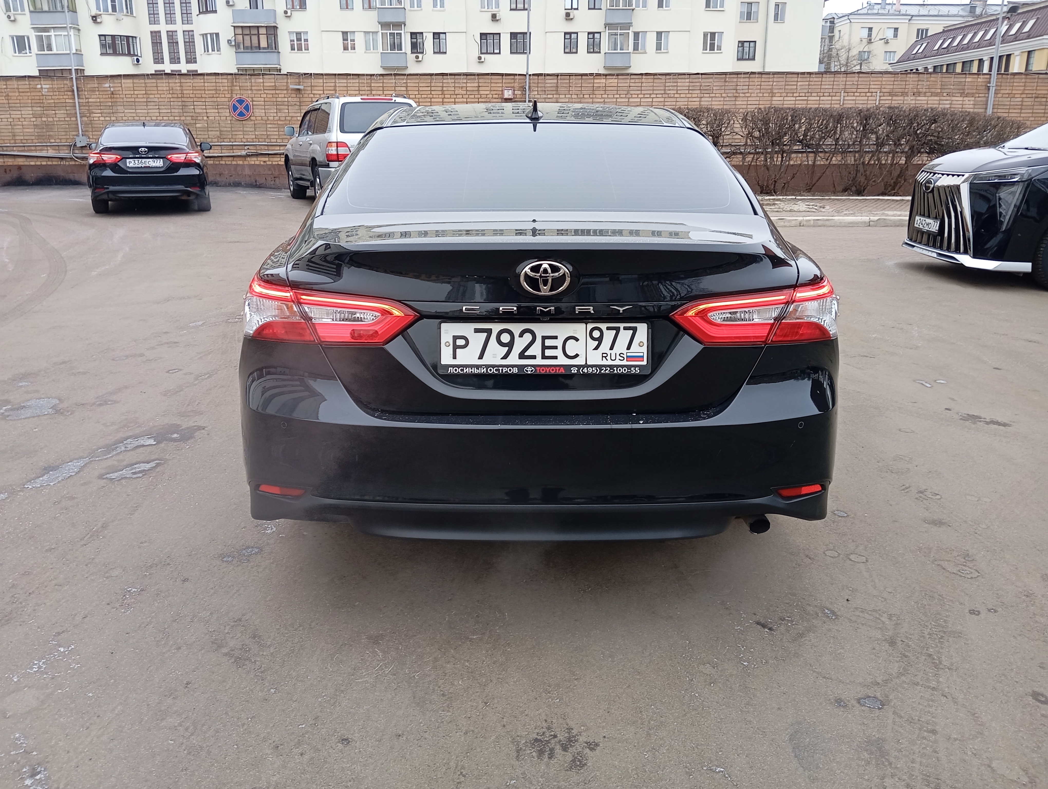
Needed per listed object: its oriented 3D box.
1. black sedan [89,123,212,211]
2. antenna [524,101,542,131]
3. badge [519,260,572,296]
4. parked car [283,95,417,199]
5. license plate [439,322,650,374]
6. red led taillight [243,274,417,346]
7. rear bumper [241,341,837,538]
[{"bbox_3d":[-6.740,-4.132,15.380,1.920,1.450,4.880,-6,18,-20],"label":"black sedan"},{"bbox_3d":[0.039,-1.089,3.274,0.070,0.075,0.165,0,17,-1],"label":"antenna"},{"bbox_3d":[0.052,-0.283,2.059,0.127,0.087,0.018,0,17,-1],"label":"badge"},{"bbox_3d":[-3.281,-4.558,16.049,1.970,1.860,4.870,-8,19,-23],"label":"parked car"},{"bbox_3d":[0.052,-0.116,2.122,0.530,0.136,0.020,0,13,-1],"label":"license plate"},{"bbox_3d":[-0.534,-0.214,2.258,0.540,0.175,0.360,0,17,-1],"label":"red led taillight"},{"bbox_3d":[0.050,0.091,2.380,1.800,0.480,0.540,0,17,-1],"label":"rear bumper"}]

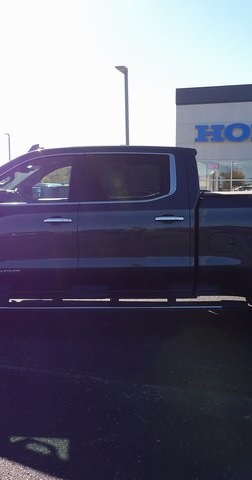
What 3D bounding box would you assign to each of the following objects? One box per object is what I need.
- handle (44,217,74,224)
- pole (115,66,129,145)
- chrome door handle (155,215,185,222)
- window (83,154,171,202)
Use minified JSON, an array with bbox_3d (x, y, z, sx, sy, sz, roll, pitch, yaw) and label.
[{"bbox_3d":[-0.638,-0.183,4.192,0.268,0.045,0.050,0,7,1],"label":"handle"},{"bbox_3d":[-0.195,-6.012,26.411,0.400,8.500,1.050,6,9,40],"label":"pole"},{"bbox_3d":[0.416,-0.198,4.163,0.270,0.048,0.045,0,7,3],"label":"chrome door handle"},{"bbox_3d":[0.004,-0.598,4.292,0.851,0.493,0.060,0,-13,1],"label":"window"}]

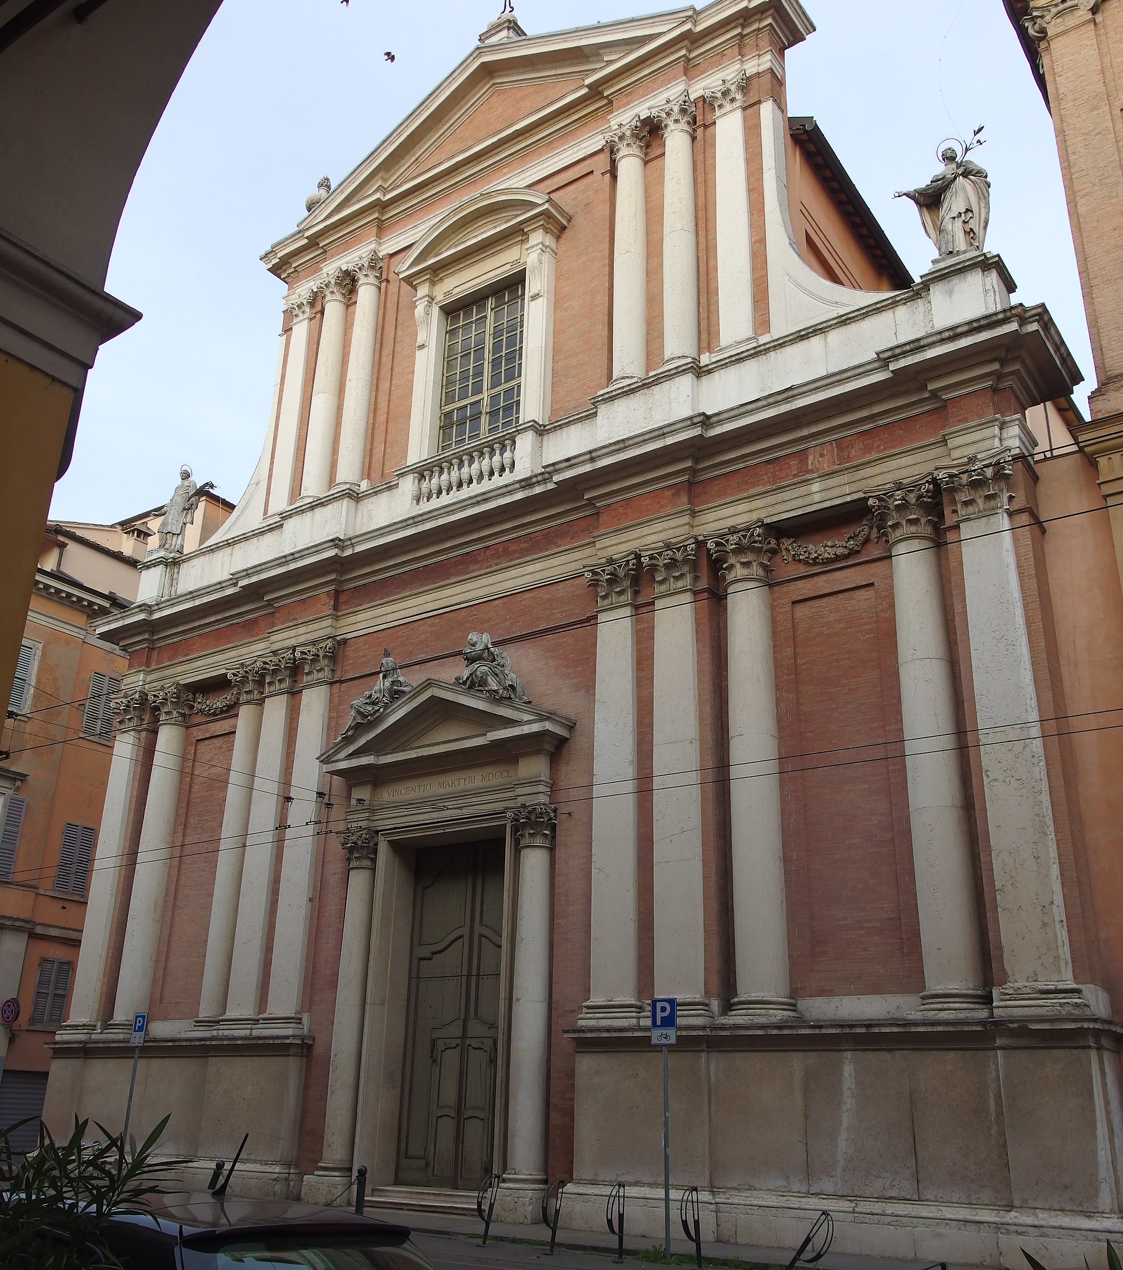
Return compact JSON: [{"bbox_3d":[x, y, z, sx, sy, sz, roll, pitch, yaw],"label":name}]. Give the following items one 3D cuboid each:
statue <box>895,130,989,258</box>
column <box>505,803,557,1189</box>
[{"bbox_3d":[6.929,-7.870,21.911,1.435,2.709,0.840,-14,-26,33],"label":"statue"},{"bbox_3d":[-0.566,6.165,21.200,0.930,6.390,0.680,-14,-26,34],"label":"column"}]

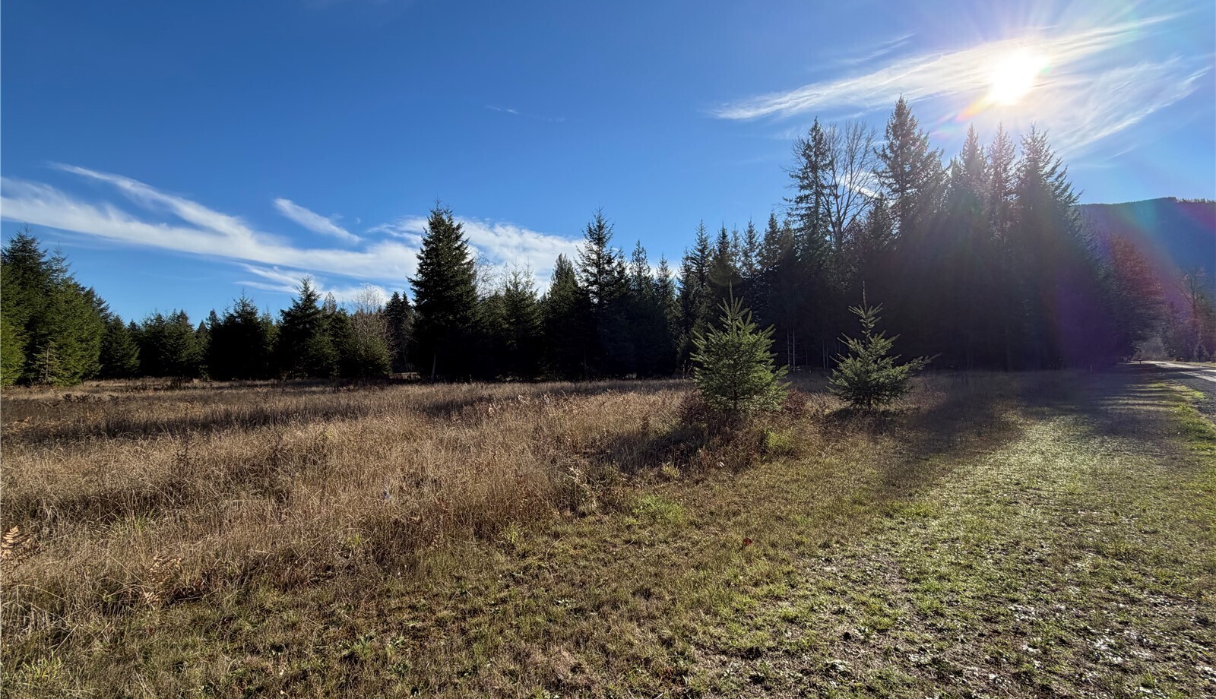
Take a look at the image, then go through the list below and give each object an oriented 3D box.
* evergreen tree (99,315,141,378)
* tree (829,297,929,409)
[{"bbox_3d":[-45.800,-0.130,46.000,3.600,6.200,3.600,0,-2,-45],"label":"evergreen tree"},{"bbox_3d":[7.500,0.040,13.800,2.600,3.300,2.500,-1,-1,29],"label":"tree"}]

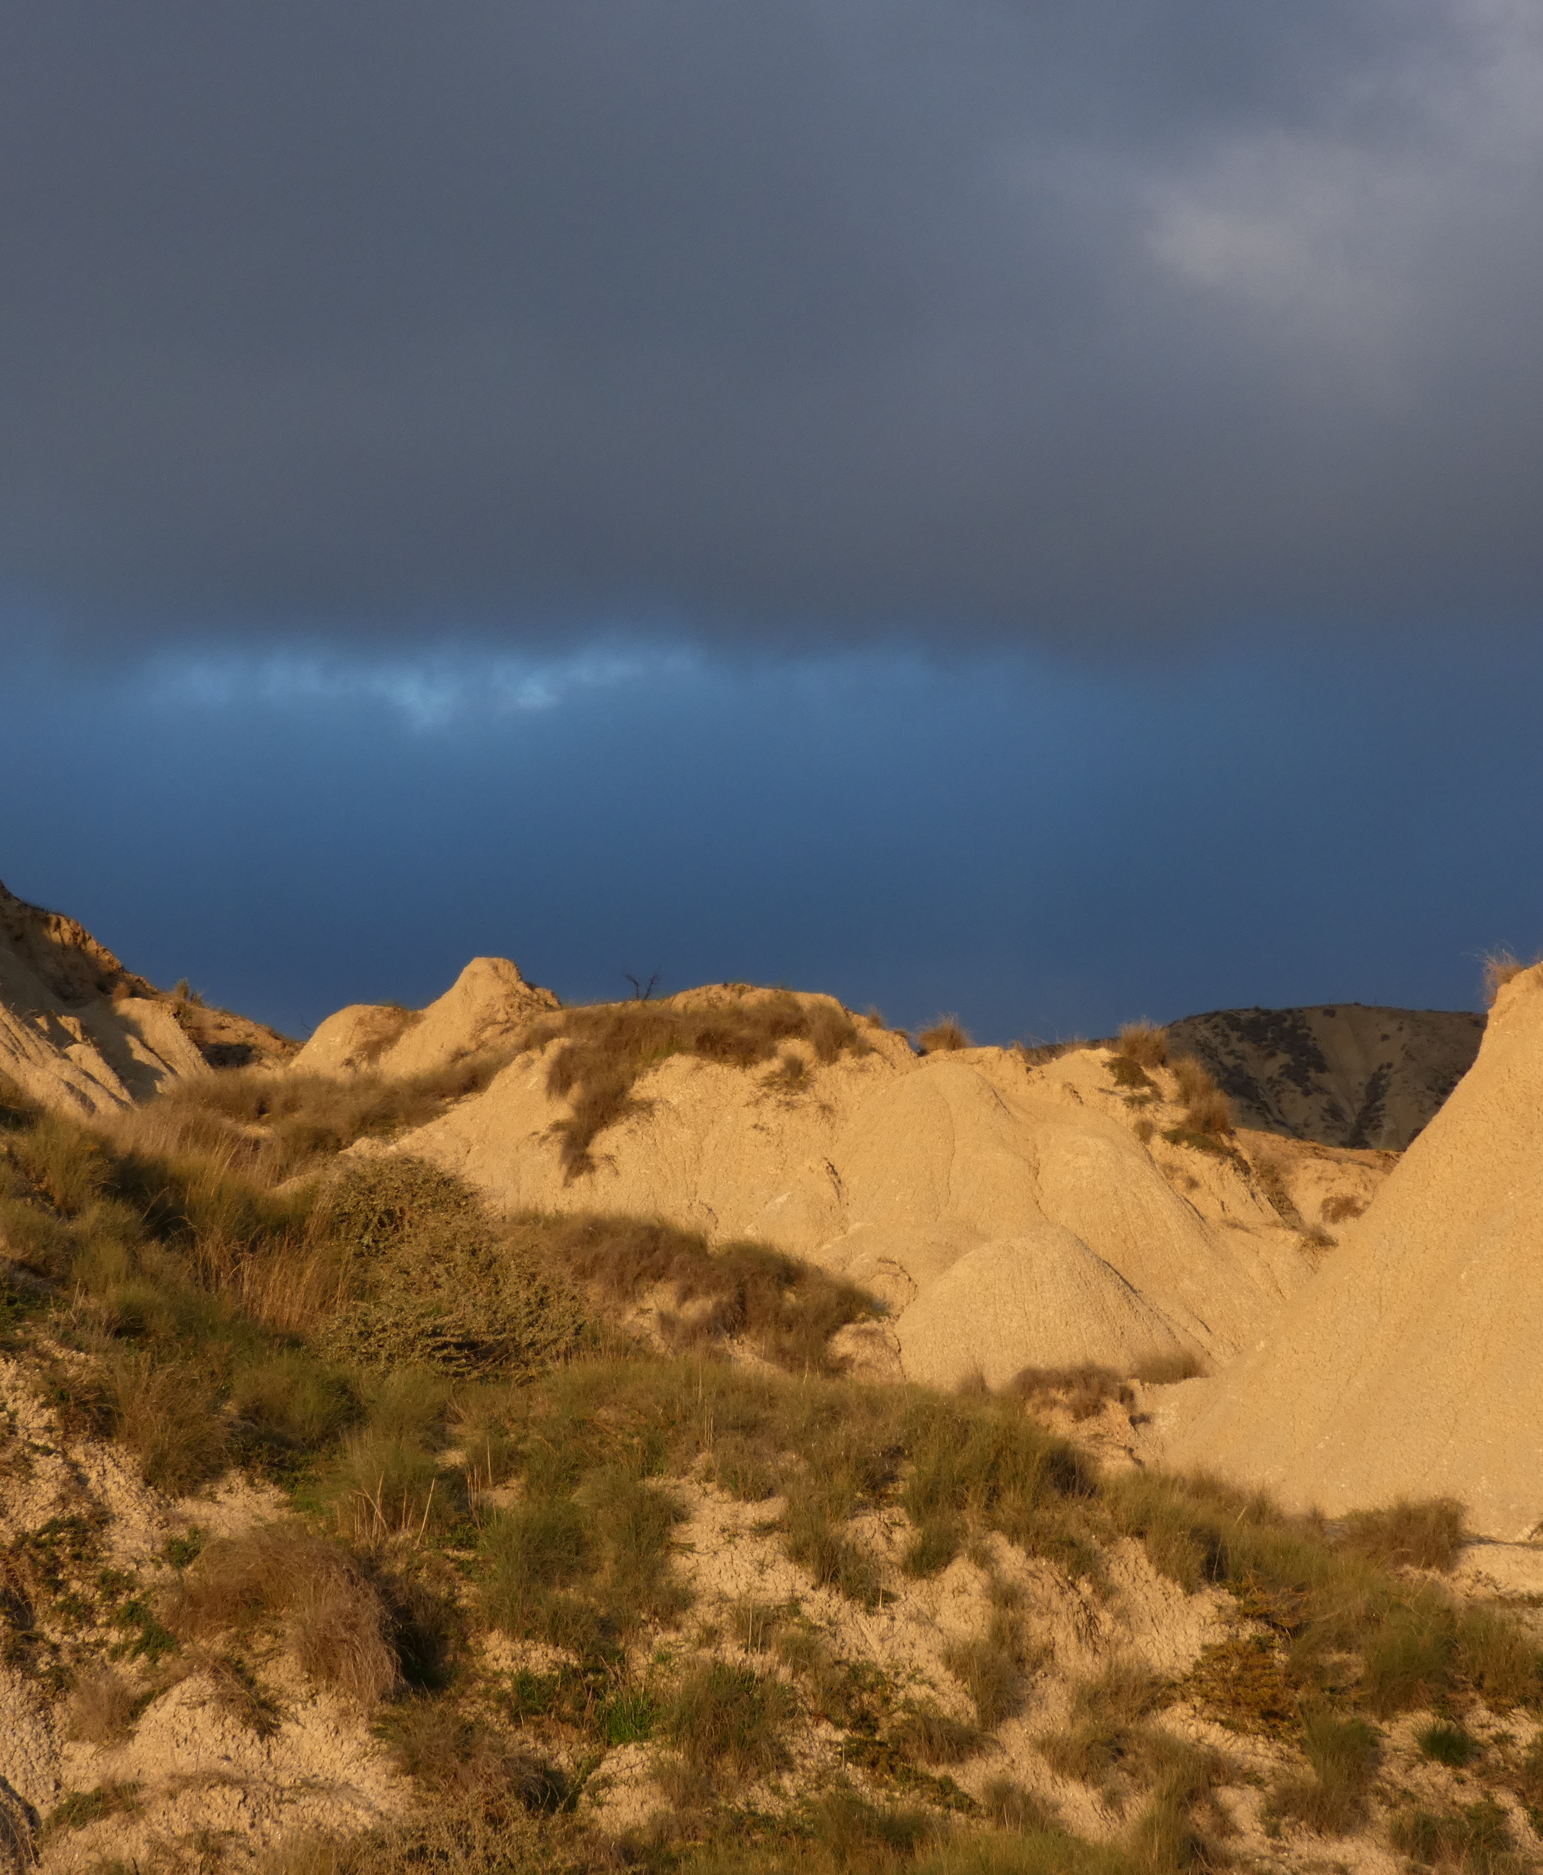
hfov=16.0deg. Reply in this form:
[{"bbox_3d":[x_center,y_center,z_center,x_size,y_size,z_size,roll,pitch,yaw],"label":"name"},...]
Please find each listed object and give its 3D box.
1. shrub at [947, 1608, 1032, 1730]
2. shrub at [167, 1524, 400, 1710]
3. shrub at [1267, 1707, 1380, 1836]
[{"bbox_3d":[1.210,4.059,30.500,0.478,0.684,0.501,0,-2,0],"label":"shrub"},{"bbox_3d":[-2.491,3.467,28.000,1.186,0.947,1.008,0,-2,0],"label":"shrub"},{"bbox_3d":[3.116,4.705,31.000,0.640,0.692,0.595,0,-2,0],"label":"shrub"}]

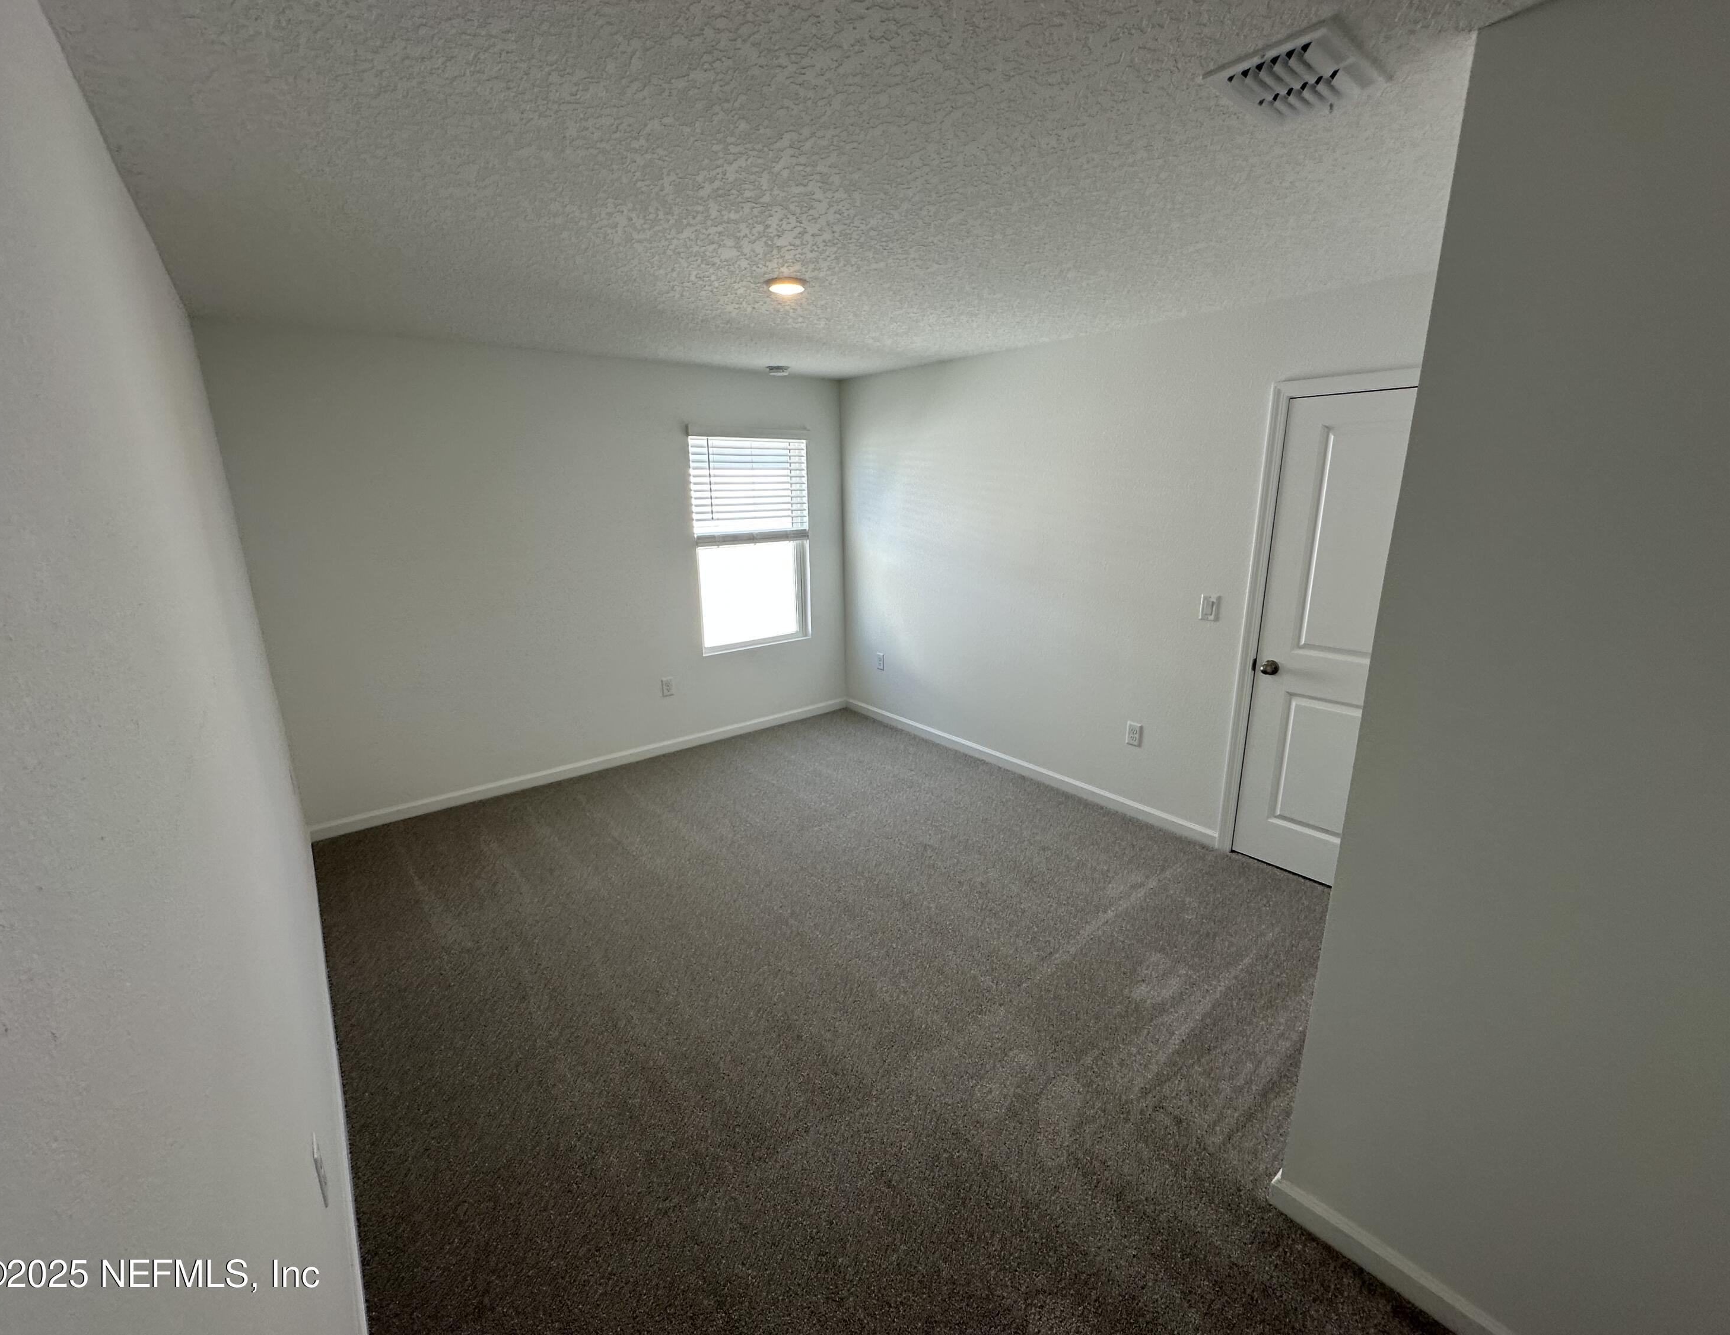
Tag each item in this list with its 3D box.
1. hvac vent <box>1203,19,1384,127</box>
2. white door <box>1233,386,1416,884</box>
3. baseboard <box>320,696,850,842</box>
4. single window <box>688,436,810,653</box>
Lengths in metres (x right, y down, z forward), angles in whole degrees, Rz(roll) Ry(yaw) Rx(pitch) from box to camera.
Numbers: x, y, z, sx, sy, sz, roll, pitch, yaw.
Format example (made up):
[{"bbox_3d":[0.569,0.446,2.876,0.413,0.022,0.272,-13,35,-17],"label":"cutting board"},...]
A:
[{"bbox_3d":[0.798,-1.068,1.316,0.304,0.022,0.197,-12,18,-37],"label":"hvac vent"},{"bbox_3d":[1.983,-0.040,2.887,0.045,2.019,0.750,-12,18,-37],"label":"white door"},{"bbox_3d":[-1.478,0.570,4.670,3.412,0.080,0.016,-12,18,-37],"label":"baseboard"},{"bbox_3d":[-0.779,-0.852,4.956,0.874,1.441,0.100,-12,18,-37],"label":"single window"}]

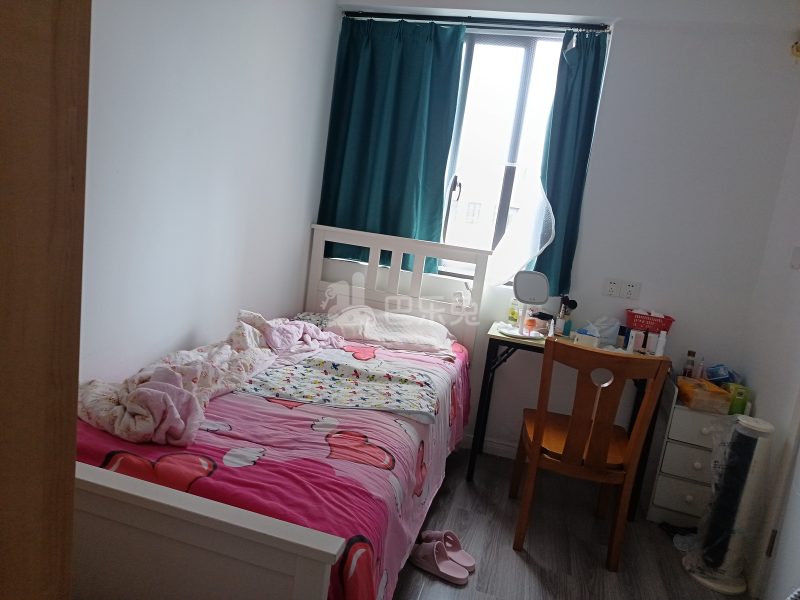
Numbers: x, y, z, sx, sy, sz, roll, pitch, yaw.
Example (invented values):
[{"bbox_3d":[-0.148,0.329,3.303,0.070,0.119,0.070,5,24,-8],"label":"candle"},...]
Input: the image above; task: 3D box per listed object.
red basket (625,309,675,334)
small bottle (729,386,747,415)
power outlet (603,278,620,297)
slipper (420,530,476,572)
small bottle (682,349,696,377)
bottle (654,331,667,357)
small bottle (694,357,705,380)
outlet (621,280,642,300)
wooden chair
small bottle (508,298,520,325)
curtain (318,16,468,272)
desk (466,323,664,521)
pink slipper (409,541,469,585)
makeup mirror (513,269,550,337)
[{"bbox_3d":[1.208,0.107,2.707,0.210,0.088,0.140,10,10,13],"label":"red basket"},{"bbox_3d":[1.516,0.448,2.492,0.065,0.130,0.060,10,10,13],"label":"small bottle"},{"bbox_3d":[1.073,-0.059,2.802,0.086,0.086,0.012,10,10,13],"label":"power outlet"},{"bbox_3d":[0.179,0.935,2.119,0.240,0.103,0.095,14,12,31],"label":"slipper"},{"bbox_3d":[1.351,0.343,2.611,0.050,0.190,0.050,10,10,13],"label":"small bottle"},{"bbox_3d":[1.188,0.206,2.531,0.038,0.130,0.038,10,10,13],"label":"bottle"},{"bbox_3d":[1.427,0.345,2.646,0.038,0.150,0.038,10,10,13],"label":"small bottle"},{"bbox_3d":[1.157,-0.046,2.781,0.086,0.086,0.012,10,10,13],"label":"outlet"},{"bbox_3d":[0.741,0.568,2.288,0.450,0.885,0.500,10,10,10],"label":"wooden chair"},{"bbox_3d":[0.593,0.068,2.902,0.052,0.147,0.050,10,10,13],"label":"small bottle"},{"bbox_3d":[-0.056,-0.836,3.053,0.740,1.315,0.100,10,10,13],"label":"curtain"},{"bbox_3d":[0.782,0.566,2.726,0.810,0.750,0.400,10,10,13],"label":"desk"},{"bbox_3d":[0.147,0.944,2.048,0.240,0.103,0.095,14,12,31],"label":"pink slipper"},{"bbox_3d":[0.605,0.017,2.619,0.165,0.315,0.110,9,10,6],"label":"makeup mirror"}]

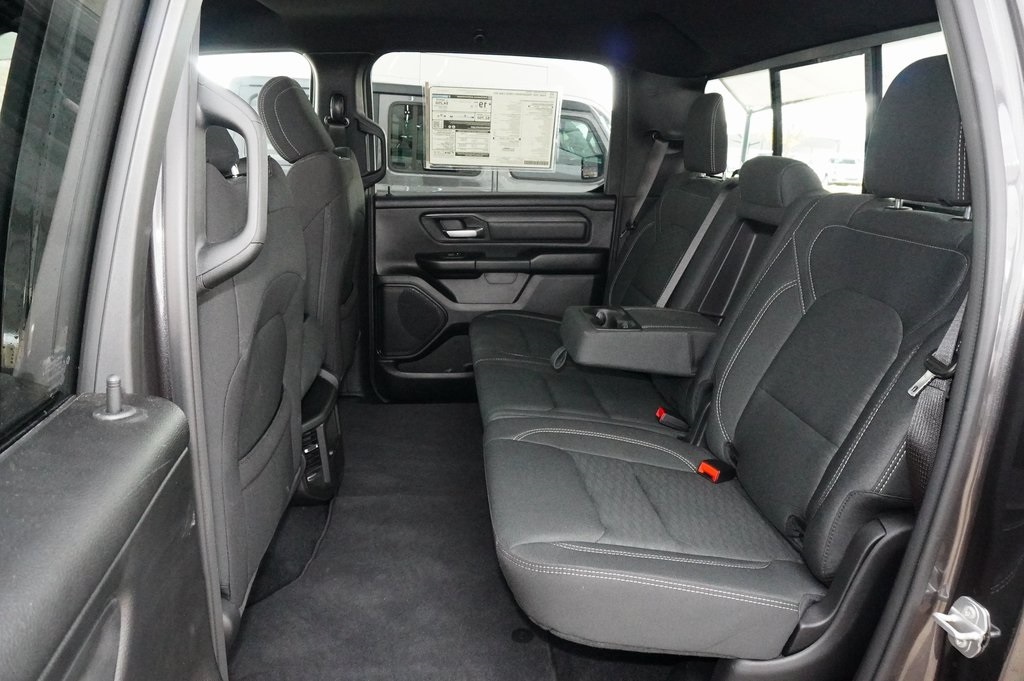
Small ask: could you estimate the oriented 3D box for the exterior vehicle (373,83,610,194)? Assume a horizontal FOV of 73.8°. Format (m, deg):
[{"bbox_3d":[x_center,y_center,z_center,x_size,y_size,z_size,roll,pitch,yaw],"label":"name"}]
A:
[{"bbox_3d":[-0.231,-1.377,6.473,4.740,1.880,1.850,-2,16,-7],"label":"exterior vehicle"}]

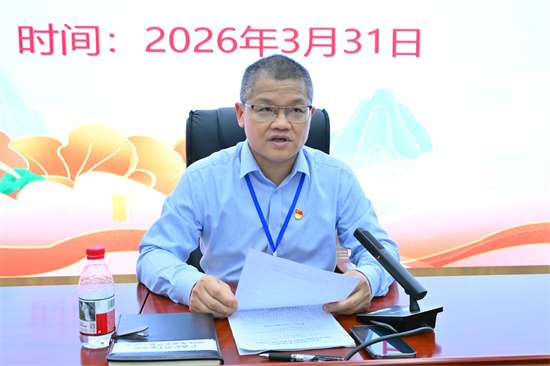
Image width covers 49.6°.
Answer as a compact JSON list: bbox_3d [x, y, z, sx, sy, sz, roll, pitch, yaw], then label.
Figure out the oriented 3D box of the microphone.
[{"bbox_3d":[0.224,0.188,1.150,0.125,0.185,0.170,-5,6,-44],"label":"microphone"}]

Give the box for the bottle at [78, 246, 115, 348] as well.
[{"bbox_3d":[-0.314,0.199,1.046,0.064,0.178,0.064,-1,4,0],"label":"bottle"}]

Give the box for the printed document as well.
[{"bbox_3d":[0.040,0.205,1.170,0.245,0.150,0.290,-2,4,-9],"label":"printed document"}]

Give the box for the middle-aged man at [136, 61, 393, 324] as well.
[{"bbox_3d":[-0.020,0.350,1.410,0.640,1.280,0.680,-1,4,-5],"label":"middle-aged man"}]

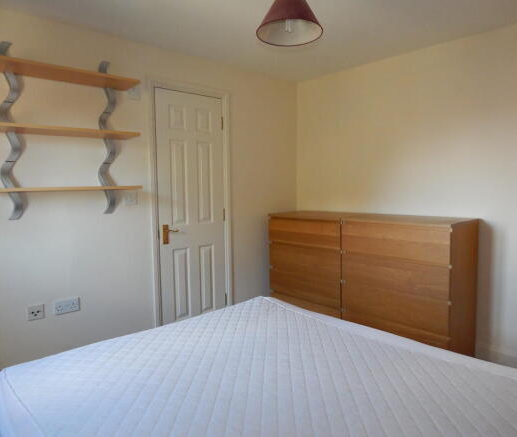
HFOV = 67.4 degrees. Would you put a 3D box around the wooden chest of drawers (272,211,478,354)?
[{"bbox_3d":[0.833,0.488,3.171,0.480,1.000,1.600,-5,6,-42],"label":"wooden chest of drawers"}]

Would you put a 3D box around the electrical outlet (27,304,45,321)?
[{"bbox_3d":[-1.357,0.576,2.367,0.086,0.086,0.012,-5,6,-42],"label":"electrical outlet"}]

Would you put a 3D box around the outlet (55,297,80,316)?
[{"bbox_3d":[-1.226,0.567,2.487,0.146,0.086,0.012,-5,6,-42],"label":"outlet"}]

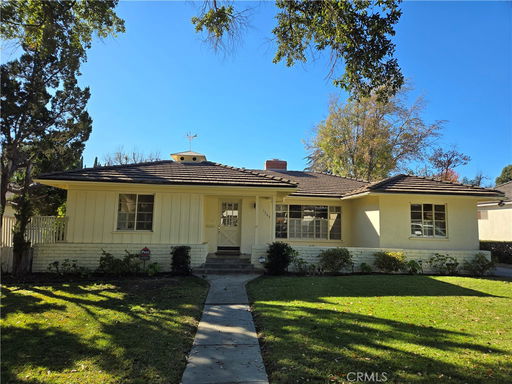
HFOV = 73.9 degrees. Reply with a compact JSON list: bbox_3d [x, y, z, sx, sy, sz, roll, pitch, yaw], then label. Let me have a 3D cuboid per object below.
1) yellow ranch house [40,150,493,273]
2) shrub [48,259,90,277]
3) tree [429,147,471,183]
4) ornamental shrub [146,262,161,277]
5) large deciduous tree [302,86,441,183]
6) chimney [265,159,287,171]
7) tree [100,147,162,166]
[{"bbox_3d":[0.607,0.873,16.621,15.600,4.700,11.500,2,-5,-5],"label":"yellow ranch house"},{"bbox_3d":[-5.647,2.278,10.300,1.270,0.510,0.750,2,-5,-5],"label":"shrub"},{"bbox_3d":[17.008,0.374,29.593,3.800,8.810,3.700,2,-5,-5],"label":"tree"},{"bbox_3d":[-3.223,2.441,10.750,0.440,0.410,0.420,2,-5,-5],"label":"ornamental shrub"},{"bbox_3d":[9.607,-2.075,27.402,10.500,12.950,10.000,2,-5,-5],"label":"large deciduous tree"},{"bbox_3d":[1.073,-1.423,17.800,1.100,0.800,0.750,2,-5,-5],"label":"chimney"},{"bbox_3d":[-13.282,-0.096,35.562,6.800,9.480,6.800,2,-5,-5],"label":"tree"}]

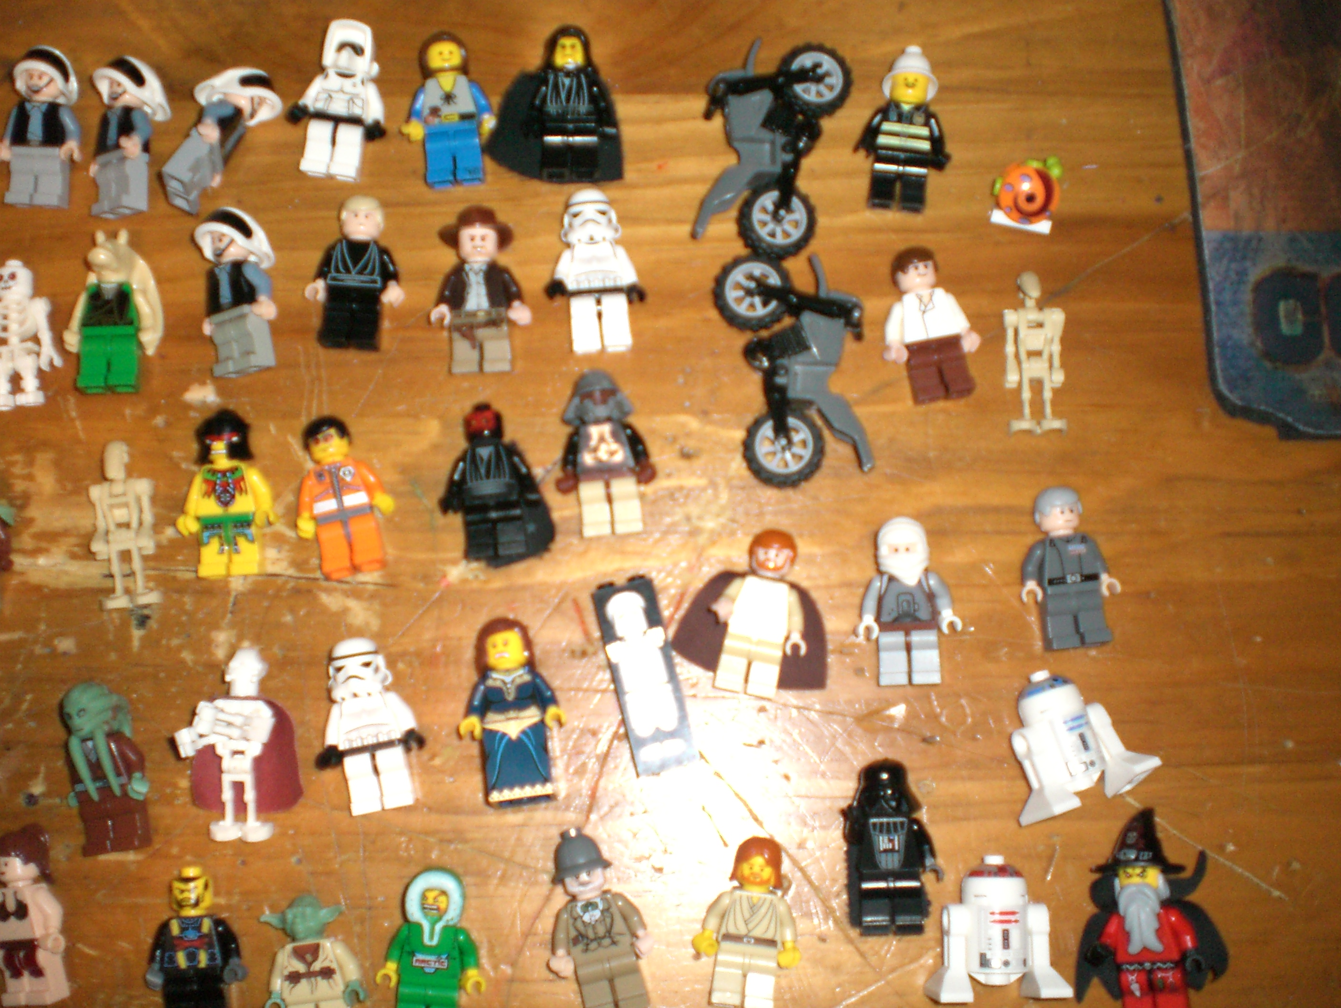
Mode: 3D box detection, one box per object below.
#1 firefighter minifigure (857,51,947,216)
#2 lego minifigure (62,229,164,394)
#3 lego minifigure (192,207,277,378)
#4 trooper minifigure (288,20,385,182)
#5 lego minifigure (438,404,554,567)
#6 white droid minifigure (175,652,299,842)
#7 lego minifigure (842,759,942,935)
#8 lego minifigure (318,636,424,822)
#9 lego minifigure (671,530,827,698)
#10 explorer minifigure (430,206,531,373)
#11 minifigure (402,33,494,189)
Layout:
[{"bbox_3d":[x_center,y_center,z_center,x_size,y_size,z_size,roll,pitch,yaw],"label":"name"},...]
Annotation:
[{"bbox_3d":[0.062,-0.099,0.390,0.025,0.015,0.045,8,85,1],"label":"firefighter minifigure"},{"bbox_3d":[-0.151,-0.052,0.398,0.028,0.015,0.045,-2,84,-7],"label":"lego minifigure"},{"bbox_3d":[-0.116,-0.057,0.398,0.023,0.016,0.046,-12,85,32],"label":"lego minifigure"},{"bbox_3d":[-0.088,-0.107,0.391,0.027,0.014,0.044,5,85,1],"label":"trooper minifigure"},{"bbox_3d":[-0.044,-0.005,0.380,0.028,0.014,0.041,-7,84,-1],"label":"lego minifigure"},{"bbox_3d":[-0.108,0.060,0.366,0.032,0.014,0.048,-1,82,0],"label":"white droid minifigure"},{"bbox_3d":[0.054,0.084,0.362,0.024,0.016,0.041,-1,85,0],"label":"lego minifigure"},{"bbox_3d":[-0.075,0.055,0.368,0.026,0.015,0.043,-12,86,-2],"label":"lego minifigure"},{"bbox_3d":[0.023,0.028,0.382,0.041,0.016,0.043,12,84,3],"label":"lego minifigure"},{"bbox_3d":[-0.051,-0.058,0.396,0.027,0.018,0.046,-4,88,-2],"label":"explorer minifigure"},{"bbox_3d":[-0.060,-0.106,0.398,0.025,0.015,0.042,-5,86,-1],"label":"minifigure"}]

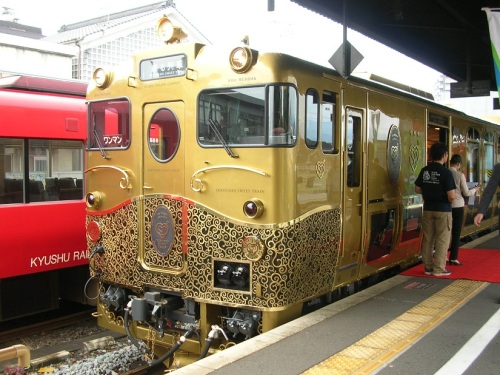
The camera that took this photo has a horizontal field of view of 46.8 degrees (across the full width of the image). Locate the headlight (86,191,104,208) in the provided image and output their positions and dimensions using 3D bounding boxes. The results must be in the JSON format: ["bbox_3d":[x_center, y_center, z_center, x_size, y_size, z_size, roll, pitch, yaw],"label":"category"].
[{"bbox_3d":[-1.848,0.147,6.973,0.200,0.200,0.150,2,2,34],"label":"headlight"}]

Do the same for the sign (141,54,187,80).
[{"bbox_3d":[-0.943,-1.306,6.328,0.690,0.260,0.060,2,2,34],"label":"sign"}]

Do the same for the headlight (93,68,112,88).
[{"bbox_3d":[-1.745,-1.319,6.987,0.240,0.250,0.180,2,2,34],"label":"headlight"}]

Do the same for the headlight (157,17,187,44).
[{"bbox_3d":[-0.877,-1.739,6.417,0.250,0.270,0.300,2,2,34],"label":"headlight"}]

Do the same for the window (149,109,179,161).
[{"bbox_3d":[-0.933,-0.573,6.339,0.490,0.620,0.050,2,2,34],"label":"window"}]

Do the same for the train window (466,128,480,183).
[{"bbox_3d":[4.576,-0.654,11.861,0.080,1.170,1.100,2,2,34],"label":"train window"}]

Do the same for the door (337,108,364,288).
[{"bbox_3d":[1.204,0.079,6.988,0.080,2.040,0.630,2,2,34],"label":"door"}]

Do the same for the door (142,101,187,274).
[{"bbox_3d":[-0.952,0.013,6.367,0.650,1.880,0.060,2,2,34],"label":"door"}]

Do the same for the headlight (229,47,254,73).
[{"bbox_3d":[-0.064,-1.279,5.810,0.240,0.250,0.180,2,2,34],"label":"headlight"}]

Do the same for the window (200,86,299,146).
[{"bbox_3d":[-0.028,-0.718,5.945,0.950,0.630,0.400,2,2,34],"label":"window"}]

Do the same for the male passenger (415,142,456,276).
[{"bbox_3d":[2.473,0.282,7.679,0.490,1.730,0.320,2,2,37],"label":"male passenger"}]

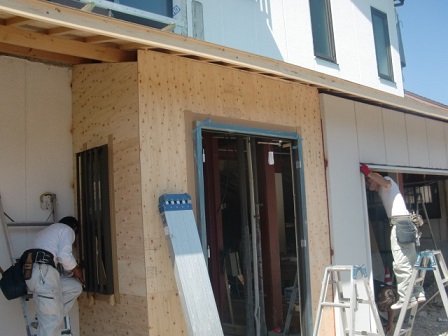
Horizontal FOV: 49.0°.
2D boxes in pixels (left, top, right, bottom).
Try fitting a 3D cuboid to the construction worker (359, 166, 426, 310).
[{"bbox_3d":[1.840,0.740,5.420,0.680,1.600,0.520,-4,-8,8],"label":"construction worker"}]

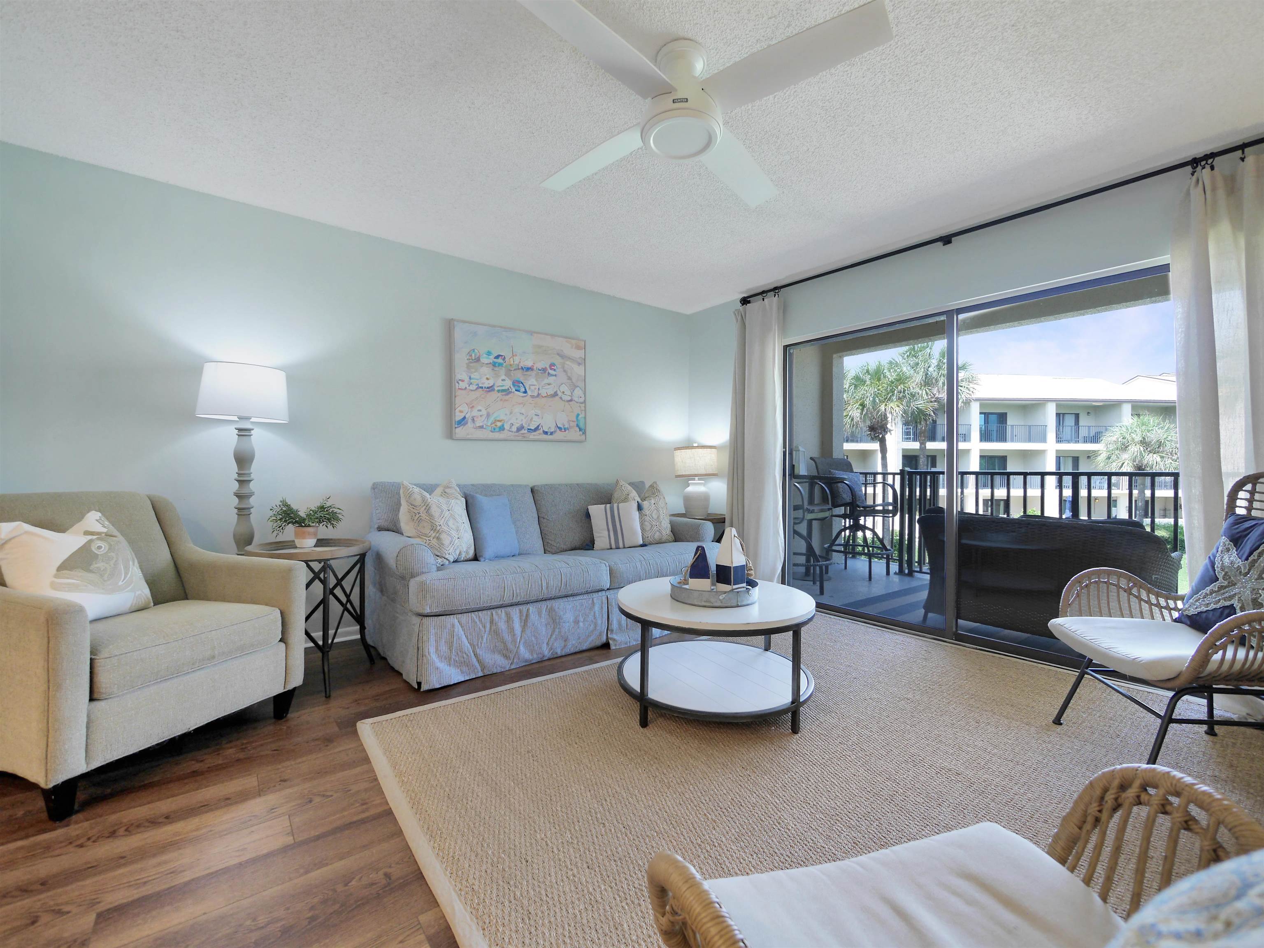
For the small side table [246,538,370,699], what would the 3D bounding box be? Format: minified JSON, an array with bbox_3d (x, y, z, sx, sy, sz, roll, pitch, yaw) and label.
[{"bbox_3d":[-1.599,0.687,2.562,0.540,0.660,0.540,-1,1,-38],"label":"small side table"}]

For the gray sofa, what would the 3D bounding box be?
[{"bbox_3d":[-0.447,0.531,3.368,2.200,0.940,0.960,-1,1,-38],"label":"gray sofa"}]

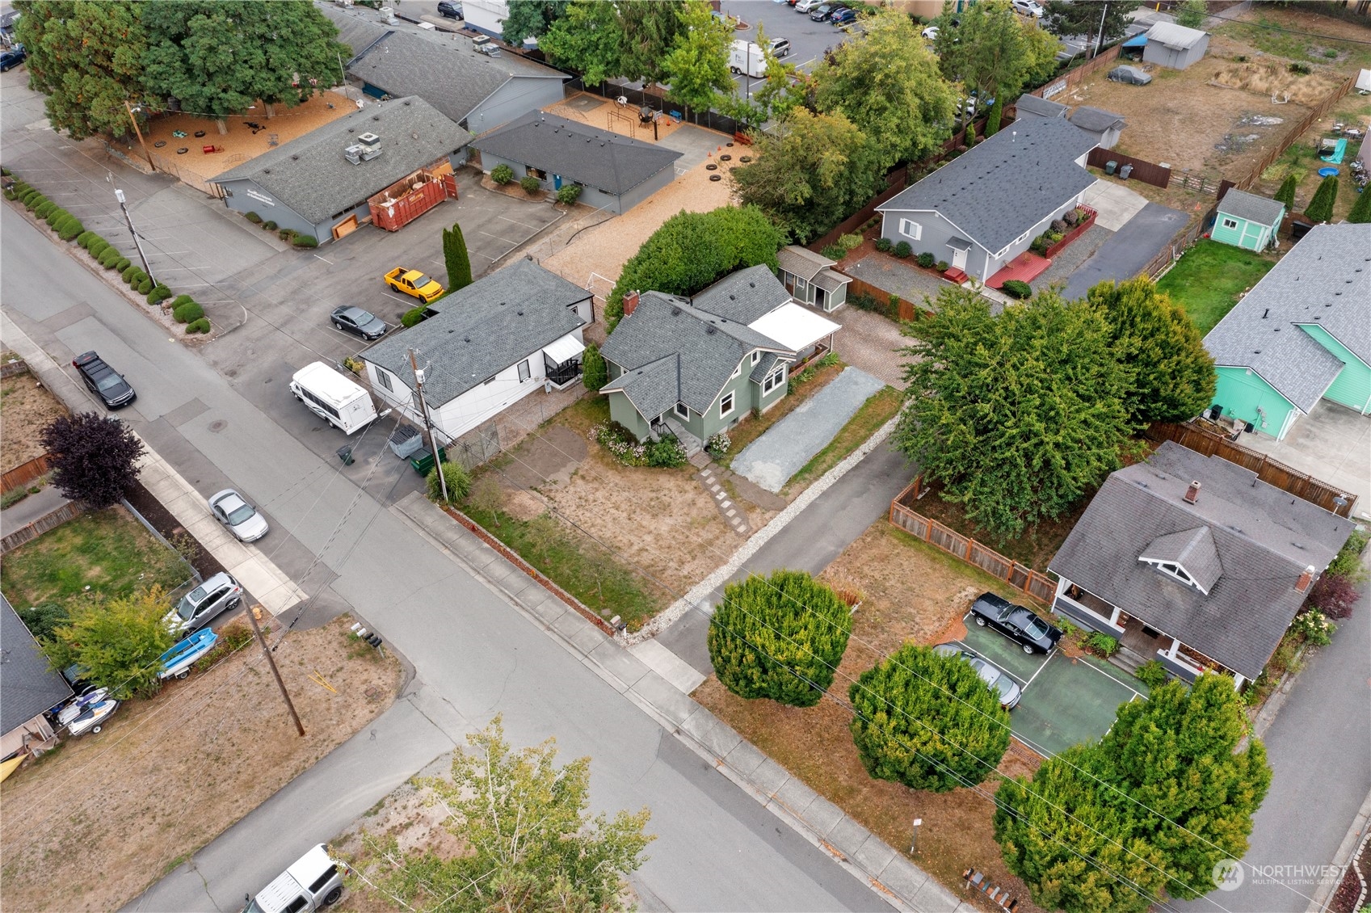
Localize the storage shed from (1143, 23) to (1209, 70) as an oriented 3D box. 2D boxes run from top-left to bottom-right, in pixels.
[{"bbox_3d":[54.650,-45.837,118.379,5.200,3.650,5.100,31,50,34],"label":"storage shed"}]

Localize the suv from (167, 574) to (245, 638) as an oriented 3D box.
[{"bbox_3d":[-26.544,8.168,57.815,1.800,1.660,4.520,29,49,32],"label":"suv"}]

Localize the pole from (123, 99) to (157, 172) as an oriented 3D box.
[{"bbox_3d":[-50.612,-29.833,99.255,0.400,6.850,0.400,23,46,26],"label":"pole"}]

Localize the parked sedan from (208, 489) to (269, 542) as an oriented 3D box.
[{"bbox_3d":[-26.759,3.431,63.734,4.500,1.400,1.740,31,50,34],"label":"parked sedan"}]

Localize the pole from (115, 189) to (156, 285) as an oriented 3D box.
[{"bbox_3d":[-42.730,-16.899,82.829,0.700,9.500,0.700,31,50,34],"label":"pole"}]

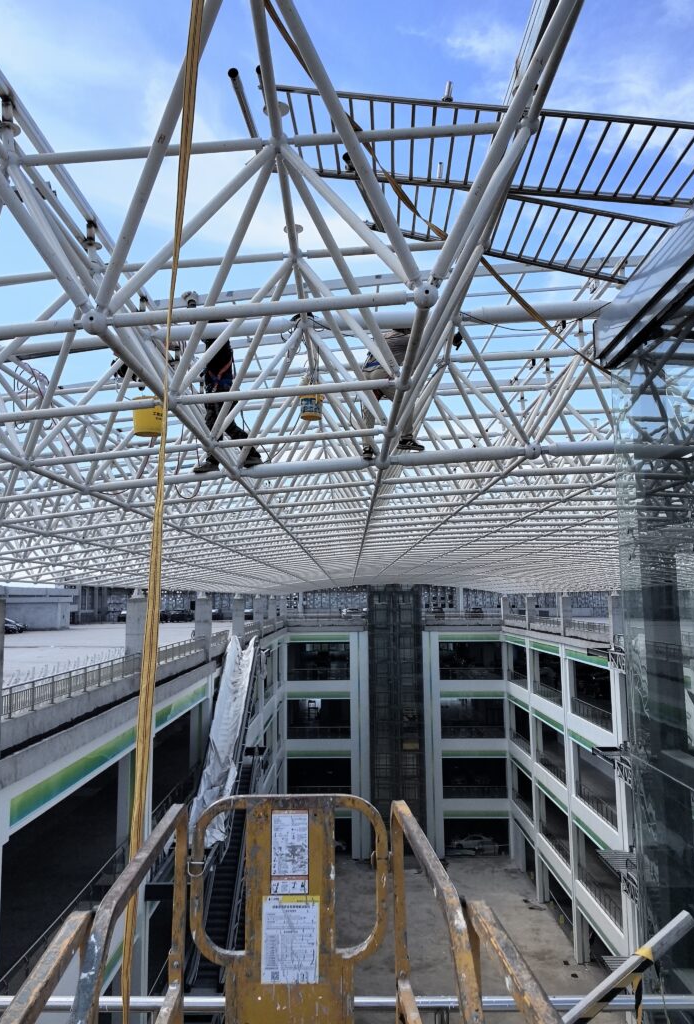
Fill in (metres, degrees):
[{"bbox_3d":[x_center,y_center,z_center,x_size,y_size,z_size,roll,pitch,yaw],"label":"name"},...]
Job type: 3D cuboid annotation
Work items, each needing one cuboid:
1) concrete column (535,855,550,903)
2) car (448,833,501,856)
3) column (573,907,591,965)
[{"bbox_3d":[17.414,32.432,71.411,0.946,4.200,0.913,0,-6,0],"label":"concrete column"},{"bbox_3d":[13.660,35.394,85.607,4.700,1.450,1.820,0,-6,0],"label":"car"},{"bbox_3d":[17.378,31.082,59.126,0.946,4.200,0.896,0,-6,0],"label":"column"}]

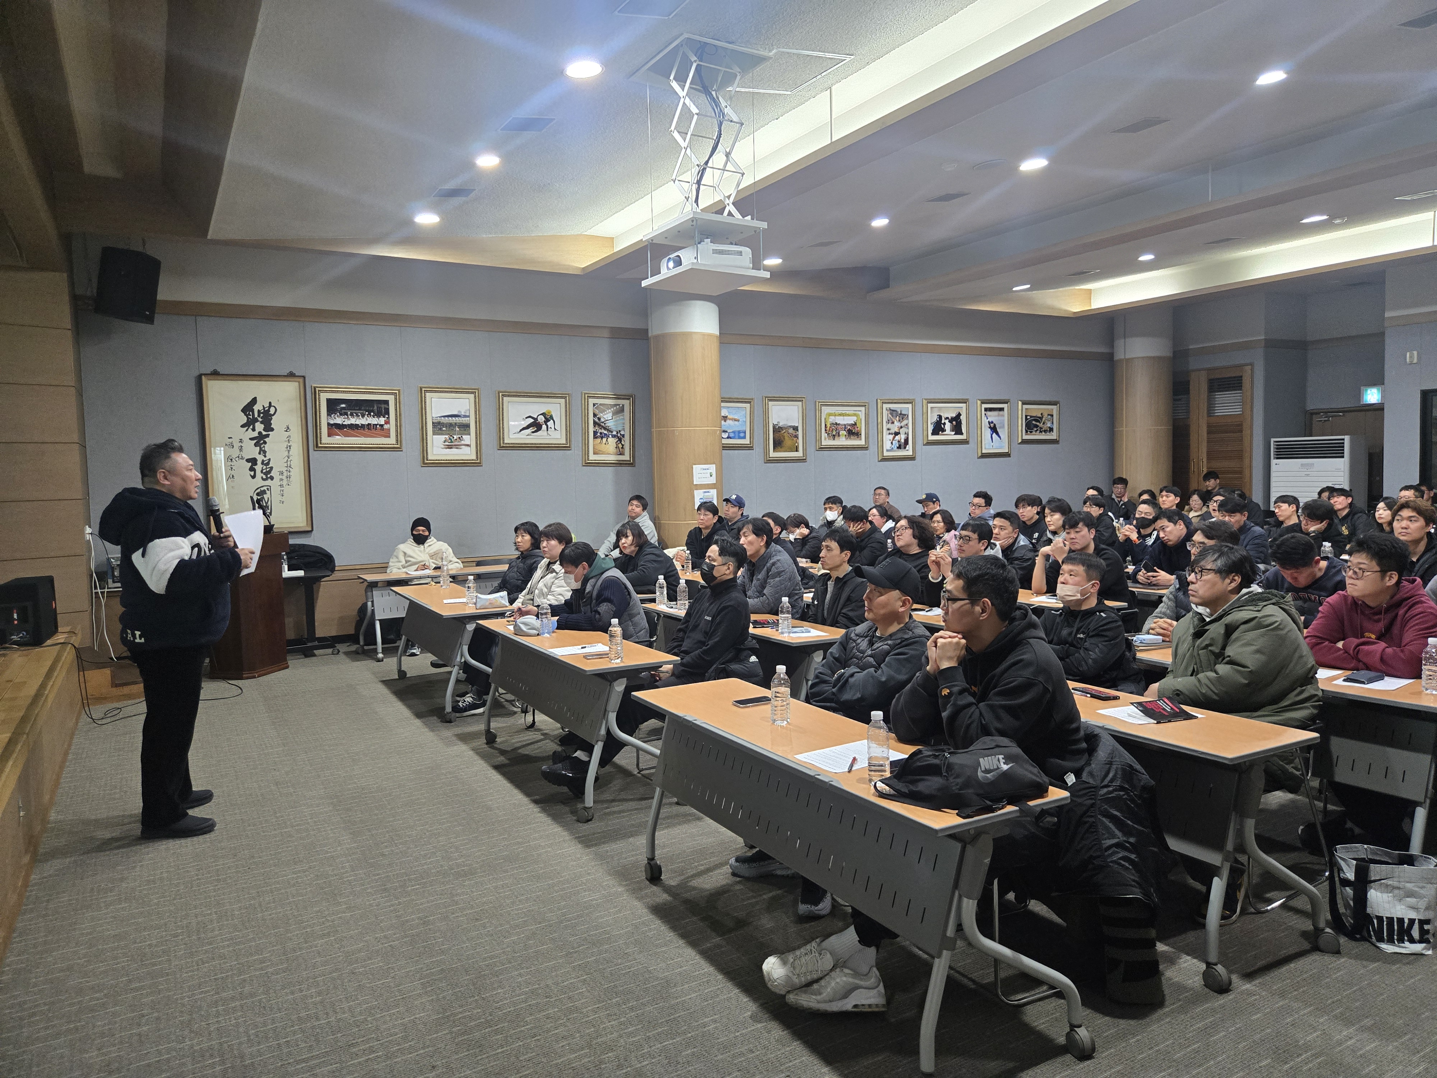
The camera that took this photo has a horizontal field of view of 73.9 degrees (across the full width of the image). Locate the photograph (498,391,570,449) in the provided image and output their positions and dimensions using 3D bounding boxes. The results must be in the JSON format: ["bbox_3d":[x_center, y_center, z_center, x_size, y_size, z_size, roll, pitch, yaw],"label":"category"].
[{"bbox_3d":[-1.976,-1.273,10.214,0.800,0.610,0.050,-3,5,-31],"label":"photograph"}]

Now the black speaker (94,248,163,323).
[{"bbox_3d":[-4.984,-2.127,8.050,0.330,0.543,0.366,9,3,-7],"label":"black speaker"}]

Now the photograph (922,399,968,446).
[{"bbox_3d":[3.159,-1.618,13.249,0.832,0.629,0.045,-4,5,-29],"label":"photograph"}]

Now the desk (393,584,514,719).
[{"bbox_3d":[-1.949,0.801,7.110,0.570,0.745,1.738,-4,5,-29],"label":"desk"}]

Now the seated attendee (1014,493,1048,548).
[{"bbox_3d":[2.852,0.250,9.060,0.800,1.330,0.500,-4,5,-36],"label":"seated attendee"}]

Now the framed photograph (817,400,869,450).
[{"bbox_3d":[1.587,-1.444,12.160,0.830,0.625,0.050,-3,5,-31],"label":"framed photograph"}]

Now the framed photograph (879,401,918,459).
[{"bbox_3d":[2.350,-1.444,12.662,0.620,0.810,0.045,-4,5,-29],"label":"framed photograph"}]

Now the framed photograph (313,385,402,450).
[{"bbox_3d":[-3.541,-1.178,9.382,0.815,0.615,0.045,-4,5,-29],"label":"framed photograph"}]

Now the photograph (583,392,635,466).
[{"bbox_3d":[-1.221,-1.234,10.653,0.630,0.820,0.050,-3,5,-31],"label":"photograph"}]

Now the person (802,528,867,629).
[{"bbox_3d":[0.541,0.580,5.443,0.800,1.290,0.520,-4,5,-32],"label":"person"}]

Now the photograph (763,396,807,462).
[{"bbox_3d":[0.817,-1.350,11.810,0.620,0.810,0.045,-4,5,-29],"label":"photograph"}]

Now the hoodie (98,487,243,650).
[{"bbox_3d":[-2.544,0.128,4.471,0.560,0.730,0.600,-3,4,-25],"label":"hoodie"}]

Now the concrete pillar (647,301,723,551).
[{"bbox_3d":[-0.375,-0.985,10.764,0.790,3.730,0.790,-1,4,0],"label":"concrete pillar"}]

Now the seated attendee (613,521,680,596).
[{"bbox_3d":[-0.624,0.475,7.609,0.850,1.260,0.540,-4,5,-34],"label":"seated attendee"}]

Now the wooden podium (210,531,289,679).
[{"bbox_3d":[-3.963,0.544,8.044,0.430,1.190,0.550,0,4,18],"label":"wooden podium"}]

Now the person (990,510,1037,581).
[{"bbox_3d":[2.274,0.425,7.174,0.820,1.270,0.540,-4,5,-29],"label":"person"}]

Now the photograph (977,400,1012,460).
[{"bbox_3d":[3.943,-1.574,13.686,0.637,0.830,0.045,-4,5,-29],"label":"photograph"}]

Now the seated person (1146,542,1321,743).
[{"bbox_3d":[1.834,0.690,3.696,0.860,1.300,0.600,-3,4,-24],"label":"seated person"}]

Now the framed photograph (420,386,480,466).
[{"bbox_3d":[-2.752,-1.149,9.771,0.620,0.810,0.050,-3,5,-31],"label":"framed photograph"}]

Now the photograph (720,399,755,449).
[{"bbox_3d":[0.061,-1.369,11.386,0.815,0.615,0.045,-4,5,-29],"label":"photograph"}]

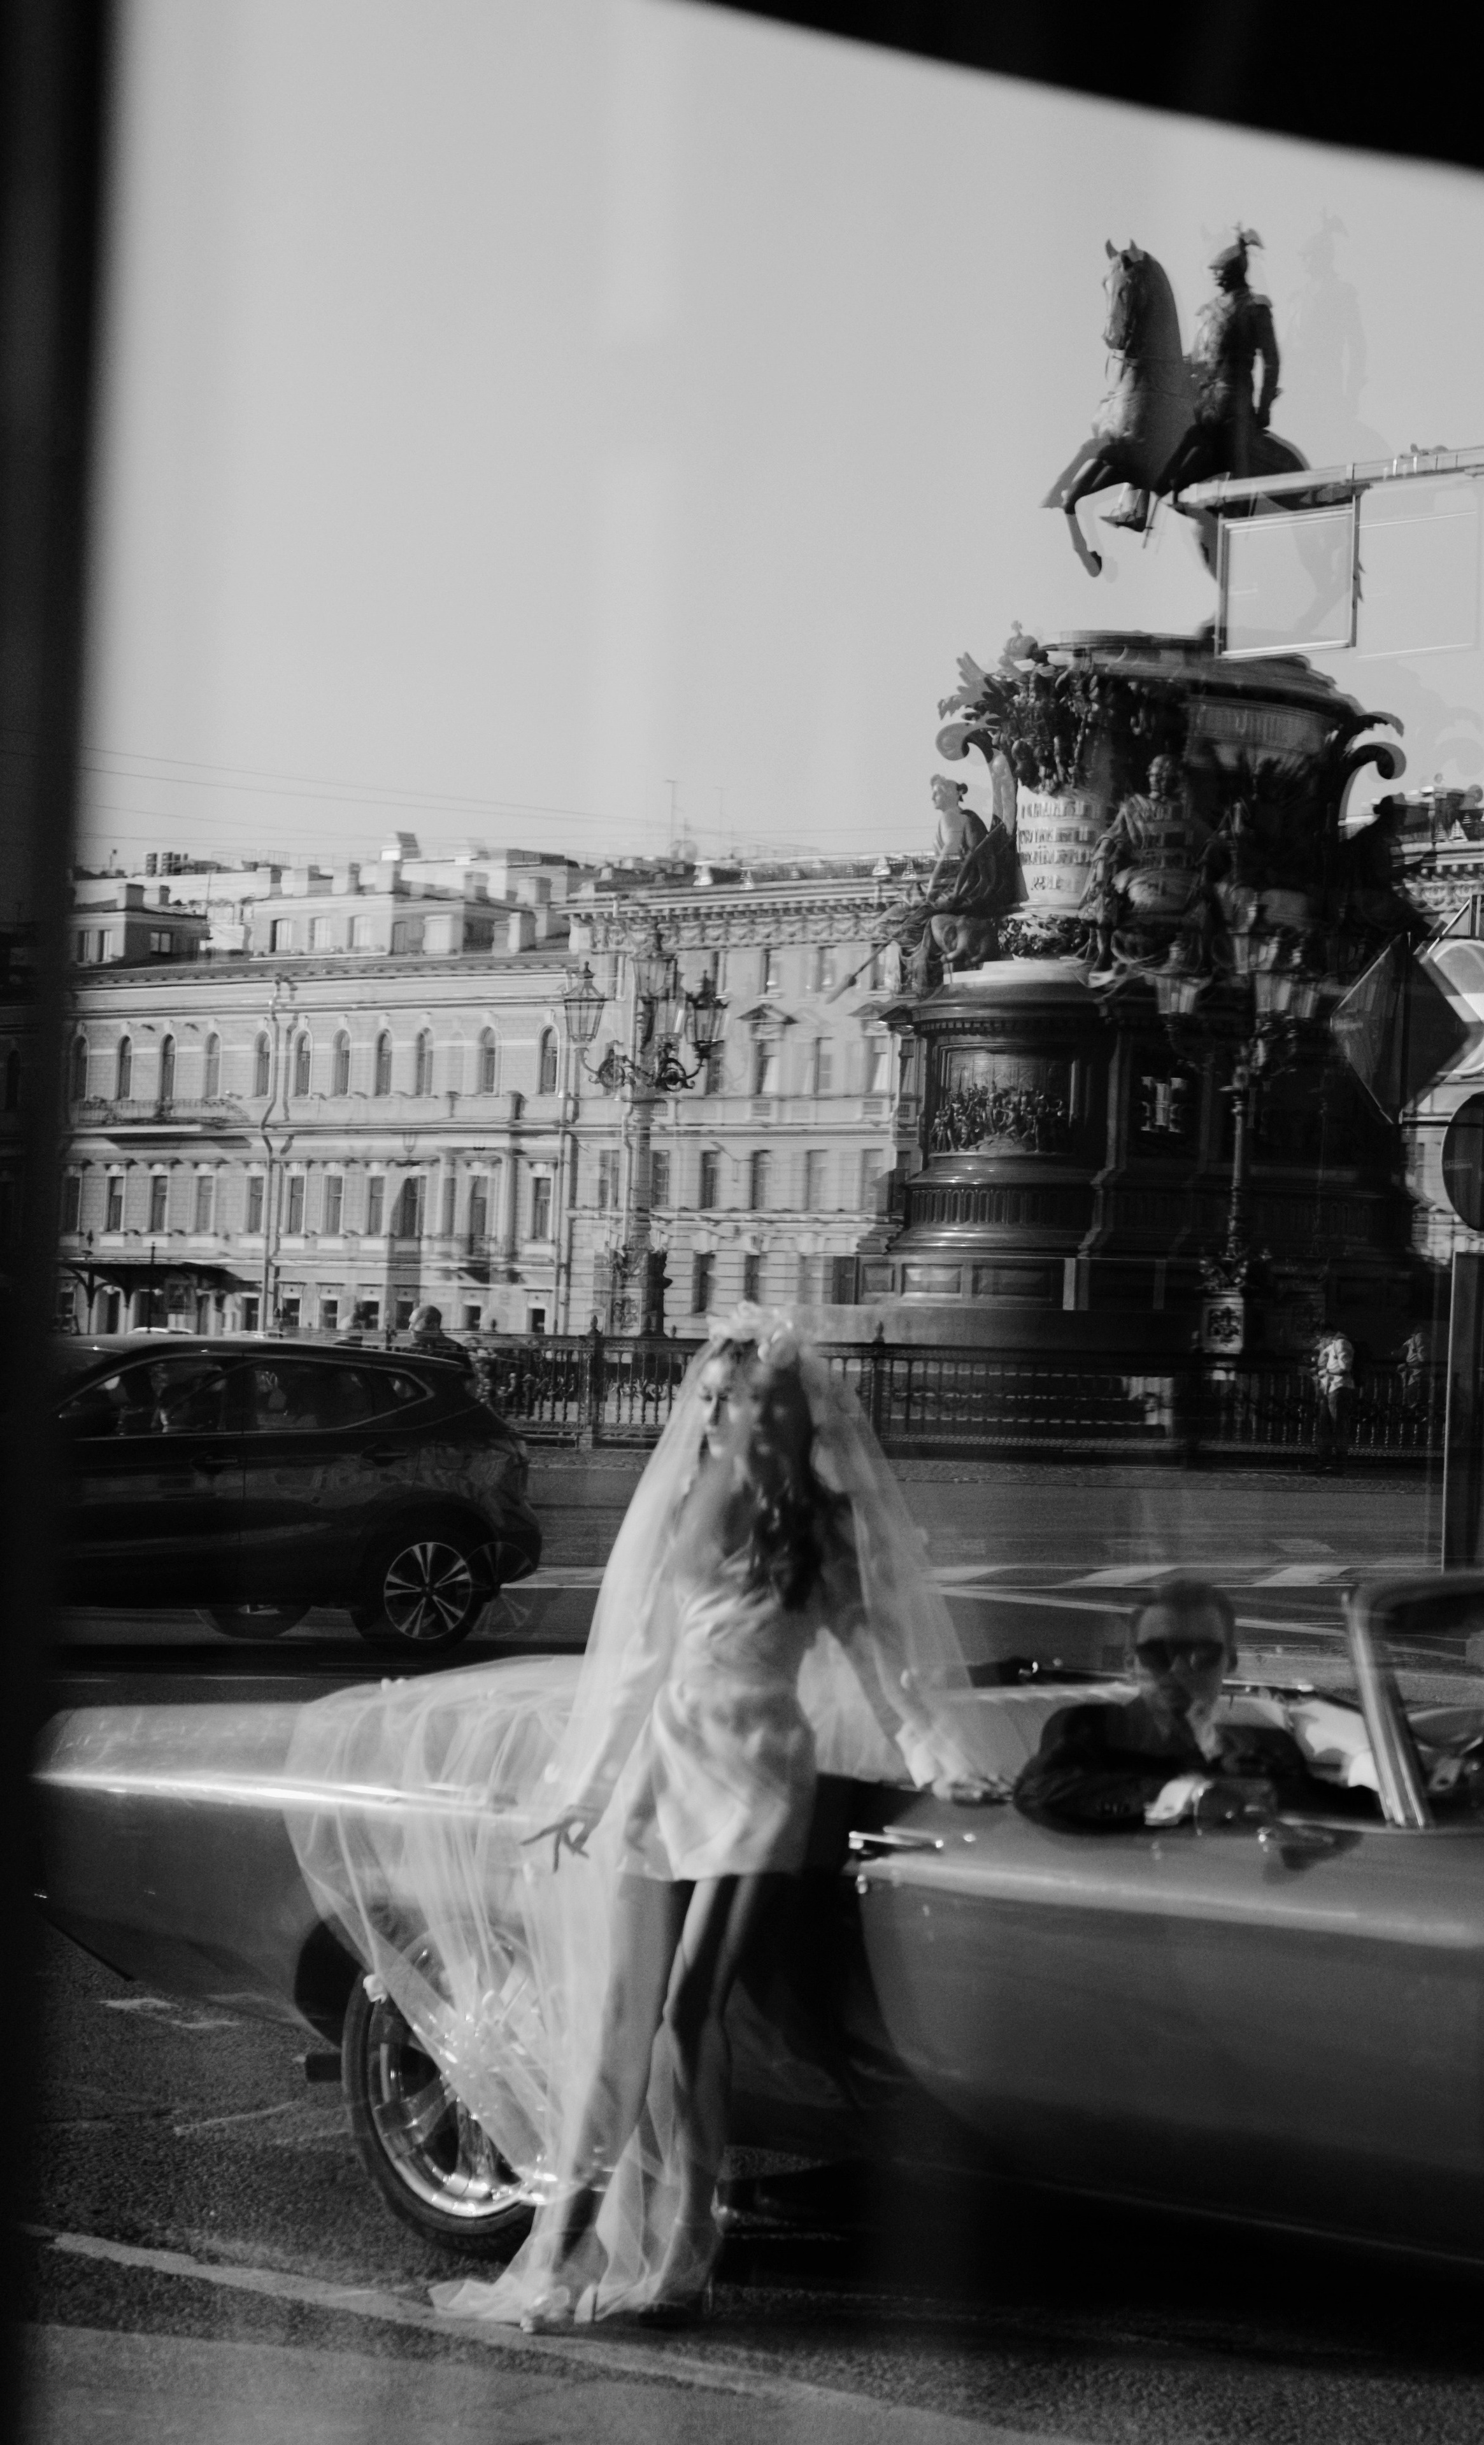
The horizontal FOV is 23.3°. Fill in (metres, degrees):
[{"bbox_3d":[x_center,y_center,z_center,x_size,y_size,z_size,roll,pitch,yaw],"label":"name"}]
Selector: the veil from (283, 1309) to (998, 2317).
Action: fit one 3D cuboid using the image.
[{"bbox_3d":[-0.195,1.020,6.300,1.190,1.730,0.680,1,-1,24],"label":"veil"}]

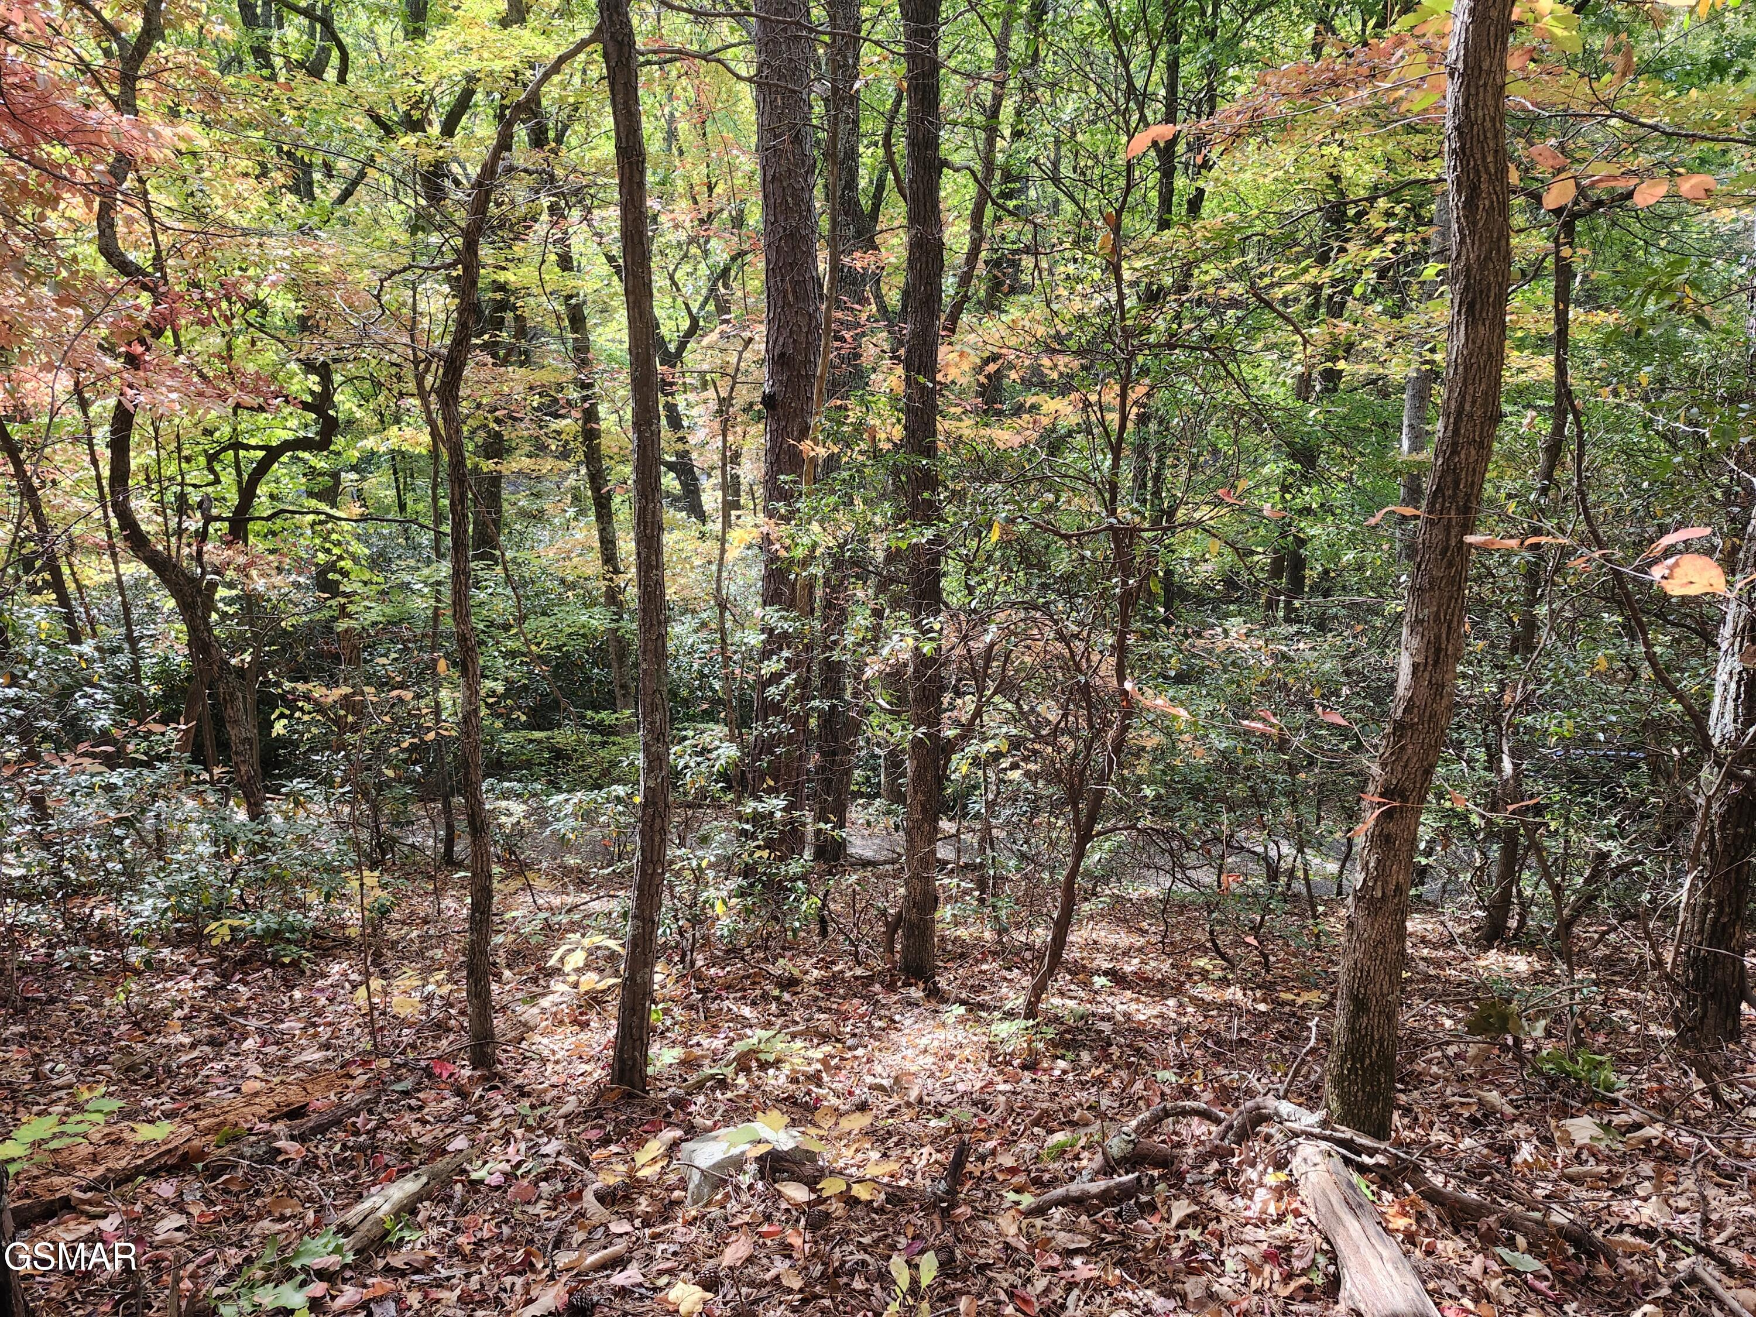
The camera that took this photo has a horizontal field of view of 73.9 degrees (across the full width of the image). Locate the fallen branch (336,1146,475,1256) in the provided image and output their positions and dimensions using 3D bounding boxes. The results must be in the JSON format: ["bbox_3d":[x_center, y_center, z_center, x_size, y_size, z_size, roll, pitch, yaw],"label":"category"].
[{"bbox_3d":[-1.249,1.433,3.122,0.095,0.075,0.474,0,-1,14],"label":"fallen branch"}]

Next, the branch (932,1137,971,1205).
[{"bbox_3d":[0.212,1.385,3.161,0.065,0.169,0.060,15,6,0],"label":"branch"}]

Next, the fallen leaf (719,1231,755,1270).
[{"bbox_3d":[-0.345,1.447,2.859,0.075,0.050,0.110,0,-1,21],"label":"fallen leaf"}]

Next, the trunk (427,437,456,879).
[{"bbox_3d":[-3.052,-0.032,8.140,0.110,3.058,0.110,0,6,0],"label":"trunk"}]

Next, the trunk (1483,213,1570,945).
[{"bbox_3d":[3.297,-0.342,5.907,0.200,3.697,0.200,2,6,0],"label":"trunk"}]

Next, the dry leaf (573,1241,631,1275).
[{"bbox_3d":[-0.666,1.450,2.830,0.131,0.035,0.050,1,-1,-45],"label":"dry leaf"}]

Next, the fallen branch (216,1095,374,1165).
[{"bbox_3d":[-1.777,1.447,3.603,0.070,0.060,0.474,0,-1,28],"label":"fallen branch"}]

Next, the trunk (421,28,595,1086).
[{"bbox_3d":[-1.253,-0.270,3.968,0.580,3.481,0.300,0,6,0],"label":"trunk"}]

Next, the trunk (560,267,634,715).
[{"bbox_3d":[-3.319,-1.925,13.728,0.260,5.236,0.260,-5,6,0],"label":"trunk"}]

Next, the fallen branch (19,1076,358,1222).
[{"bbox_3d":[-2.046,1.430,3.508,0.280,0.090,0.903,0,-1,26],"label":"fallen branch"}]

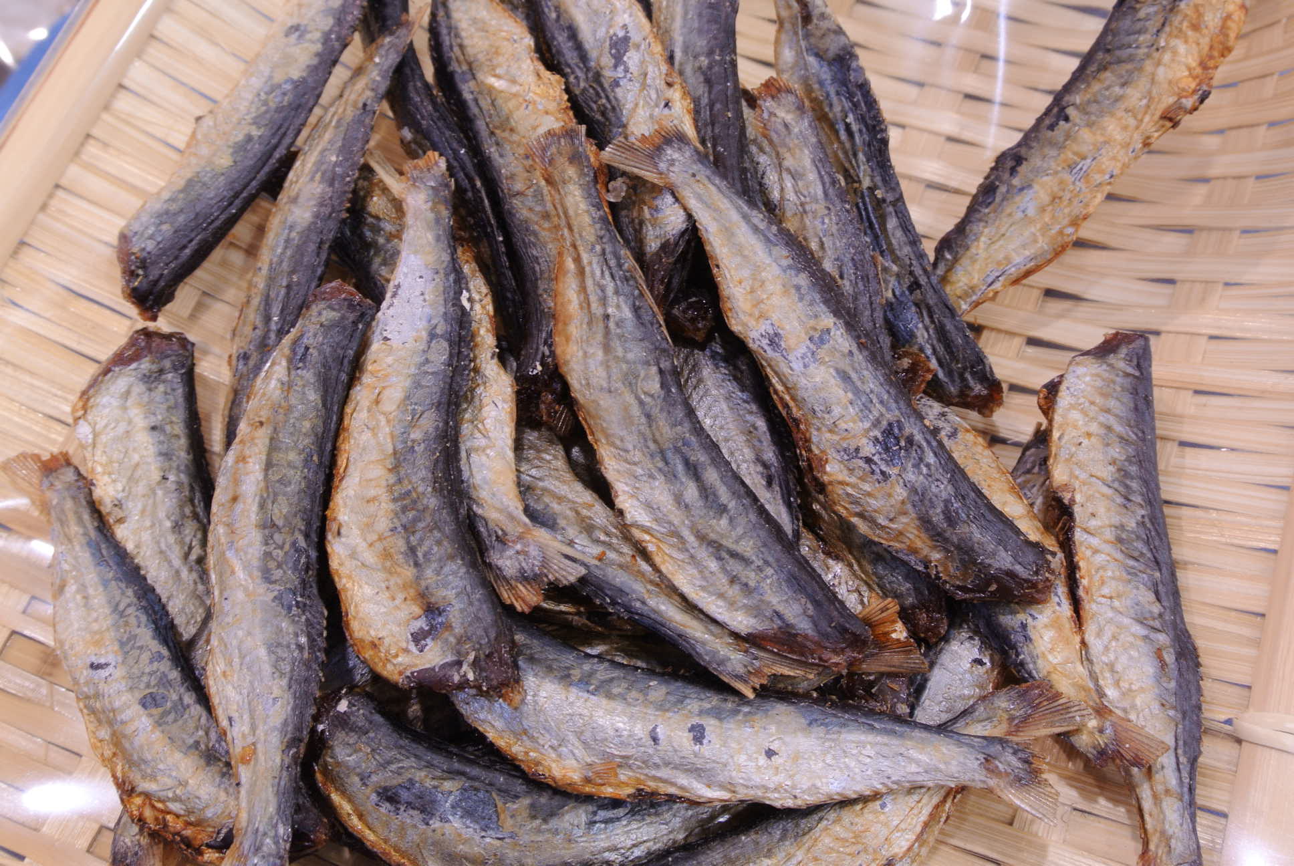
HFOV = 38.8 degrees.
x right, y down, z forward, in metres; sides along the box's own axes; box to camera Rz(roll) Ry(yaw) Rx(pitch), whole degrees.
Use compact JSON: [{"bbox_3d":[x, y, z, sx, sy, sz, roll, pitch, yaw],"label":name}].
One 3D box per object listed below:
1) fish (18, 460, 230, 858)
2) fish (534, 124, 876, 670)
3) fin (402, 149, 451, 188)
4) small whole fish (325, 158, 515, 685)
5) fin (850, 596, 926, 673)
[{"bbox_3d":[-0.096,0.038,0.339,0.026,0.017,0.080,-26,73,-6],"label":"fish"},{"bbox_3d":[0.010,-0.009,0.344,0.031,0.020,0.118,-33,74,17],"label":"fish"},{"bbox_3d":[-0.043,-0.051,0.357,0.009,0.004,0.008,3,72,1],"label":"fin"},{"bbox_3d":[-0.041,-0.004,0.341,0.034,0.021,0.104,-8,72,12],"label":"small whole fish"},{"bbox_3d":[0.044,0.037,0.334,0.015,0.004,0.015,12,69,-2],"label":"fin"}]

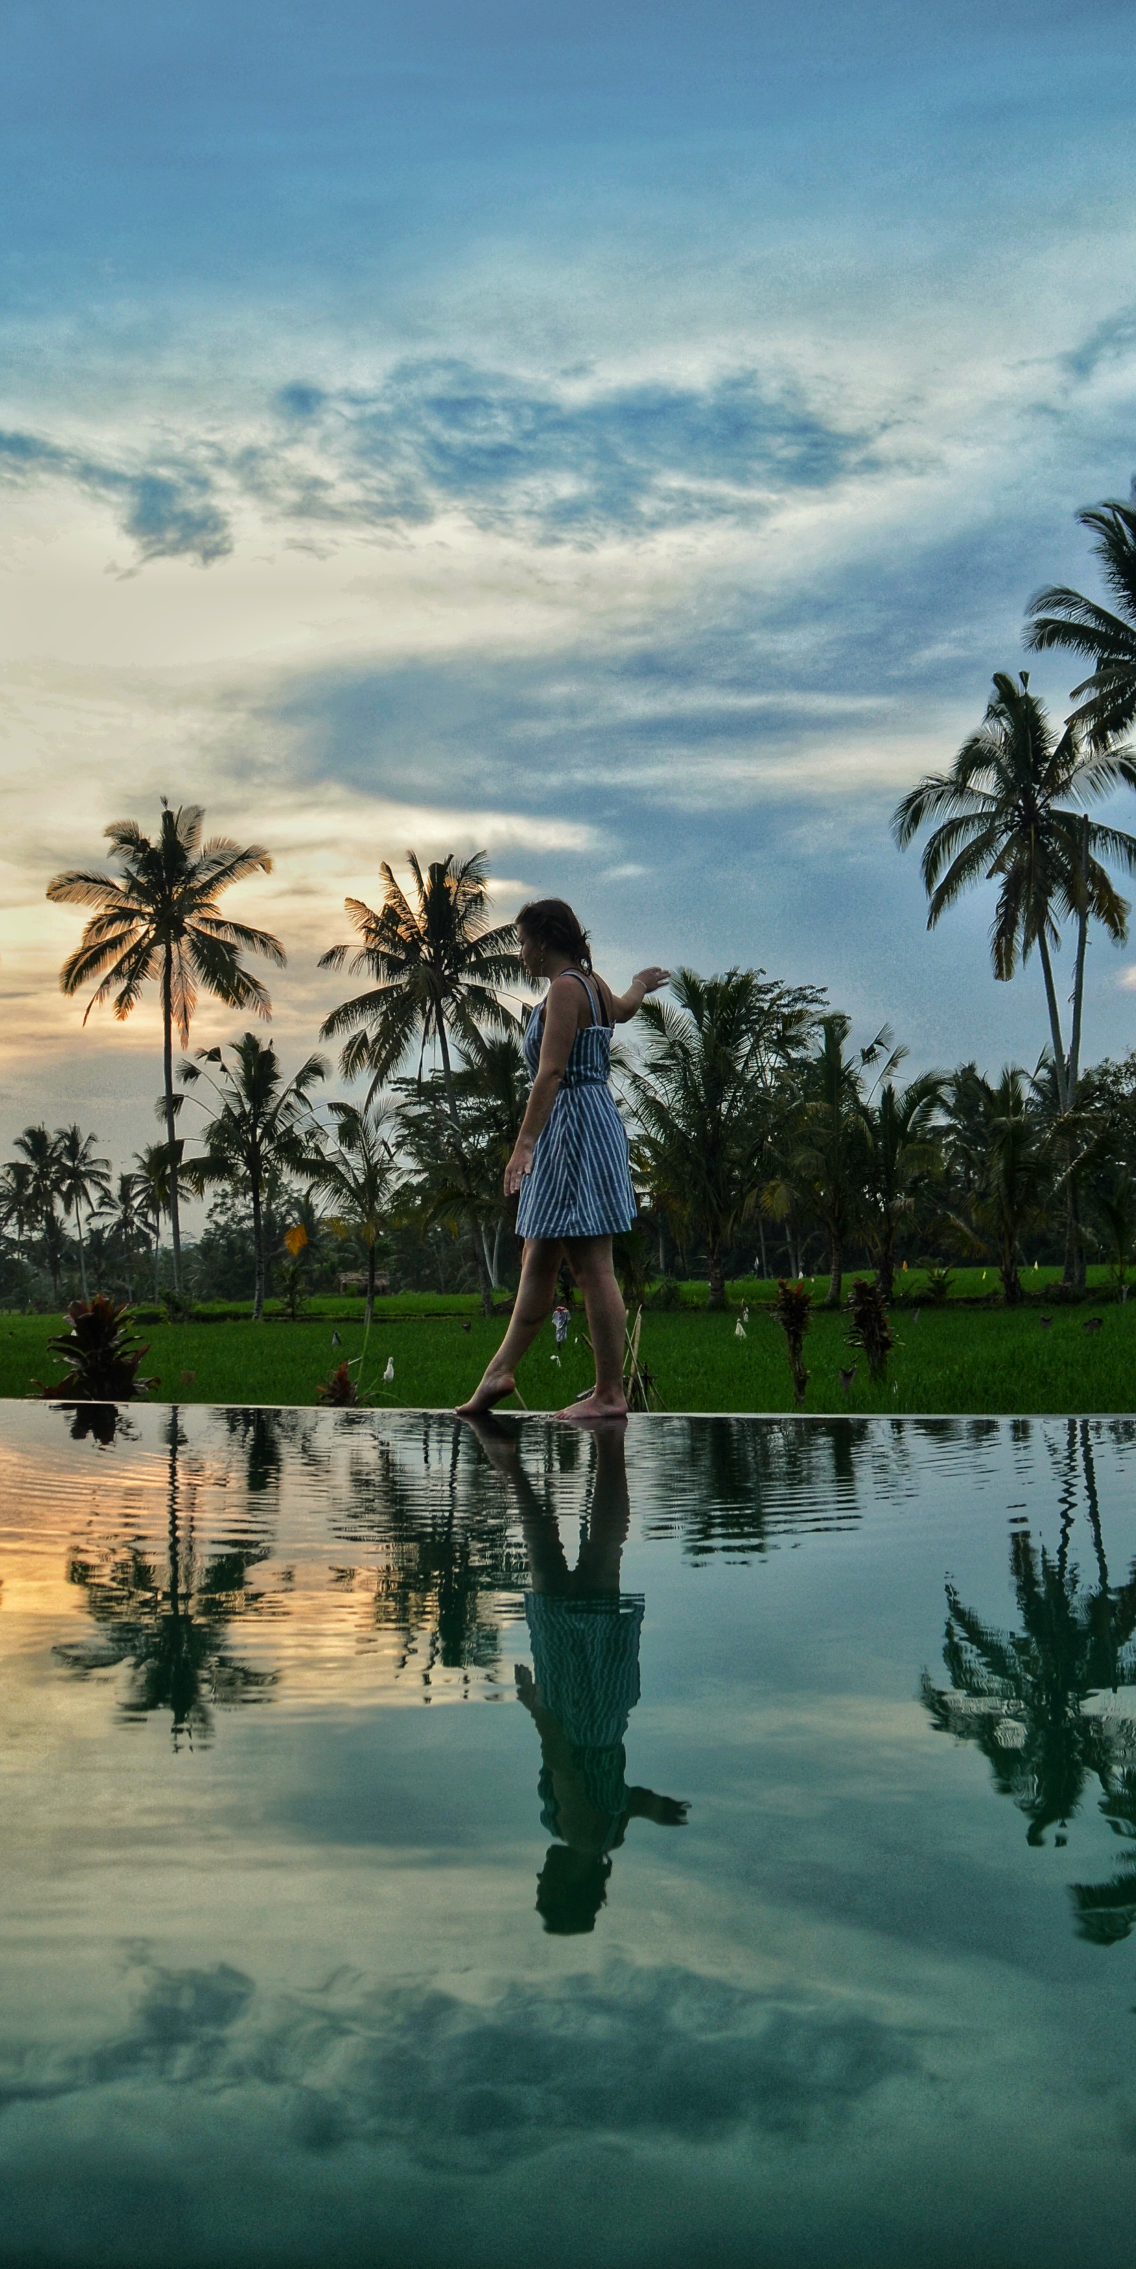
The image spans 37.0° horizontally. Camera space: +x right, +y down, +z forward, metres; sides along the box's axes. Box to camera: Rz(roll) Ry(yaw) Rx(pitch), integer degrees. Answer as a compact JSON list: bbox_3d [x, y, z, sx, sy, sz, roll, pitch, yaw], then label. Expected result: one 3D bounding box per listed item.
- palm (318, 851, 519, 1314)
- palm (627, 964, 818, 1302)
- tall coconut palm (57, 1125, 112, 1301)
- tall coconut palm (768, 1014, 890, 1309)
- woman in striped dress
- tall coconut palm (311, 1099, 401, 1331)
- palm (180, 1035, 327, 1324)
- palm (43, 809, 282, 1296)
[{"bbox_3d":[-3.638,-1.362,45.000,5.920,12.260,5.620,-1,-3,0],"label":"palm"},{"bbox_3d":[4.085,0.117,45.000,5.020,9.020,5.020,-1,-3,0],"label":"palm"},{"bbox_3d":[-35.603,5.676,125.000,4.300,12.790,4.300,-1,-3,0],"label":"tall coconut palm"},{"bbox_3d":[6.901,0.728,45.000,3.240,7.800,3.240,-1,-3,0],"label":"tall coconut palm"},{"bbox_3d":[-0.014,0.081,5.350,0.650,1.620,0.550,-3,-3,23],"label":"woman in striped dress"},{"bbox_3d":[-5.192,1.951,42.000,2.280,5.610,2.280,-1,-3,0],"label":"tall coconut palm"},{"bbox_3d":[-8.333,1.127,45.000,3.940,7.560,3.940,-1,-3,0],"label":"palm"},{"bbox_3d":[-12.580,-2.656,53.000,7.410,15.220,7.410,-1,-3,0],"label":"palm"}]

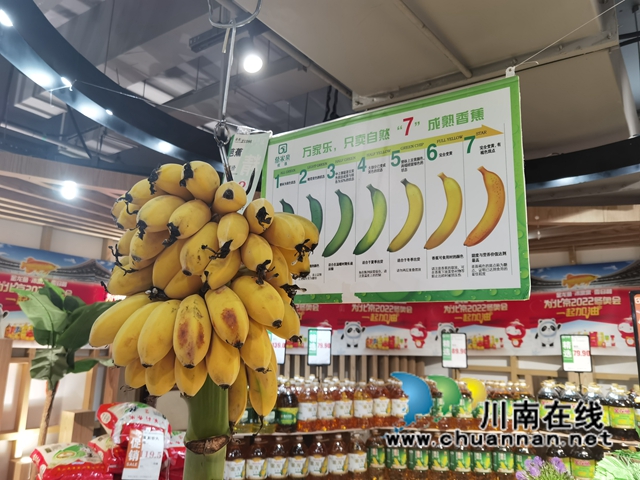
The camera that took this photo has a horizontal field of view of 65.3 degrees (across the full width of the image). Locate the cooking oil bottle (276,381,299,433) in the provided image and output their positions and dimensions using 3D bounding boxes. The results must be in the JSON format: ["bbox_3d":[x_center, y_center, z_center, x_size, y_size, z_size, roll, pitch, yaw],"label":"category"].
[{"bbox_3d":[-0.209,1.071,3.210,0.138,0.300,0.138,3,-12,-9],"label":"cooking oil bottle"}]

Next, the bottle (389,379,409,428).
[{"bbox_3d":[0.574,1.189,3.631,0.132,0.322,0.130,1,-12,-5],"label":"bottle"}]

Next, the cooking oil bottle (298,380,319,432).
[{"bbox_3d":[-0.074,1.074,3.230,0.125,0.302,0.130,6,-13,-24],"label":"cooking oil bottle"}]

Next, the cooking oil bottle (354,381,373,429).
[{"bbox_3d":[0.295,1.113,3.370,0.125,0.305,0.130,6,-13,-24],"label":"cooking oil bottle"}]

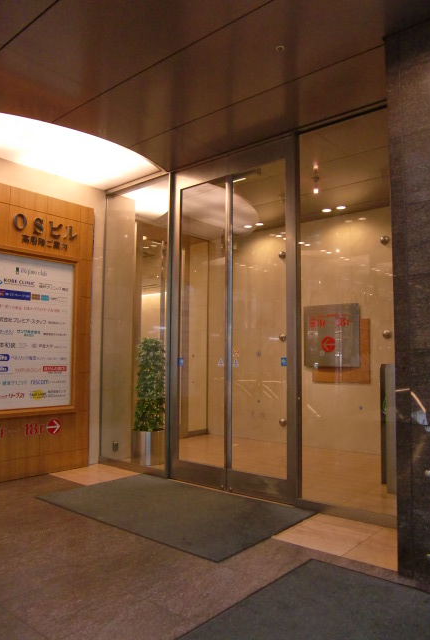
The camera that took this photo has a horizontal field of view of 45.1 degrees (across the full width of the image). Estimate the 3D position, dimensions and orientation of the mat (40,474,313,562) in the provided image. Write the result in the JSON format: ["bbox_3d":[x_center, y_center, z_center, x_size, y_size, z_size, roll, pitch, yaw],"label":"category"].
[{"bbox_3d":[-0.424,1.776,4.964,2.396,0.012,1.411,-3,-5,41],"label":"mat"}]

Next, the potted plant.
[{"bbox_3d":[-0.883,1.074,6.917,0.456,1.654,0.456,0,-4,0],"label":"potted plant"}]

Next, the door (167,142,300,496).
[{"bbox_3d":[0.157,-0.007,5.674,1.746,3.668,0.120,-3,-5,41],"label":"door"}]

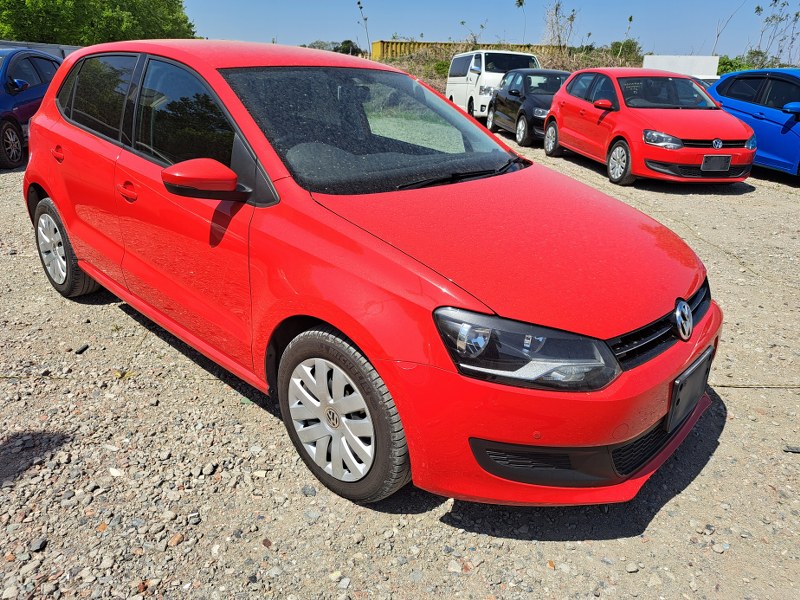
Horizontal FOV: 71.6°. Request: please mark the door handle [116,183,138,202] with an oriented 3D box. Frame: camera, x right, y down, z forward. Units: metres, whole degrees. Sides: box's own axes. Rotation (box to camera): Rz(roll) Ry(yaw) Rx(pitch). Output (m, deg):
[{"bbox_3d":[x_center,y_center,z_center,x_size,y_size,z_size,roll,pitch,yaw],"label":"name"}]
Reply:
[{"bbox_3d":[-1.167,-0.464,2.377,0.190,0.070,0.055,20,27,38],"label":"door handle"}]

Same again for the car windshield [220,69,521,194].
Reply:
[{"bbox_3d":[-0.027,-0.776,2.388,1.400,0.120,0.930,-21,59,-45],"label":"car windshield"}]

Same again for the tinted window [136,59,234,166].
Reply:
[{"bbox_3d":[-0.843,-0.728,2.213,0.840,0.460,0.070,20,7,38],"label":"tinted window"}]

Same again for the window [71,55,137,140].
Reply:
[{"bbox_3d":[-1.431,-0.976,2.654,0.580,0.380,0.050,21,10,37],"label":"window"}]

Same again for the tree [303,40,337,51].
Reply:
[{"bbox_3d":[-6.600,-19.410,45.560,3.000,3.540,2.800,0,22,-8],"label":"tree"}]

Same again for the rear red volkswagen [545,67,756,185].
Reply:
[{"bbox_3d":[3.633,-2.718,8.400,1.730,1.460,3.980,-1,23,-6],"label":"rear red volkswagen"}]

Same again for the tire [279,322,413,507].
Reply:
[{"bbox_3d":[-0.173,0.373,1.913,0.605,0.605,0.195,21,28,37],"label":"tire"}]

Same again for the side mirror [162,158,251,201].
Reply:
[{"bbox_3d":[-0.667,-0.418,1.919,0.160,0.150,0.240,21,28,37],"label":"side mirror"}]

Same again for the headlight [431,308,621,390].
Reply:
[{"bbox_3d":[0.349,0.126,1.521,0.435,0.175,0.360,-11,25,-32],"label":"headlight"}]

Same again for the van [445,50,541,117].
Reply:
[{"bbox_3d":[2.610,-6.200,16.200,1.700,1.980,4.700,-1,21,-7],"label":"van"}]

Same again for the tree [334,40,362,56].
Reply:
[{"bbox_3d":[-7.532,-34.716,81.119,4.400,6.000,4.400,2,22,0],"label":"tree"}]

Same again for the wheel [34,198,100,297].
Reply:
[{"bbox_3d":[-2.024,-0.330,3.389,0.605,0.605,0.195,21,28,37],"label":"wheel"}]

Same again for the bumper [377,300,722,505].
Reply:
[{"bbox_3d":[0.712,0.214,2.008,0.670,0.480,1.680,20,27,38],"label":"bumper"}]

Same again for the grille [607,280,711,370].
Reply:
[{"bbox_3d":[0.890,0.052,1.833,0.150,0.140,0.780,21,28,37],"label":"grille"}]

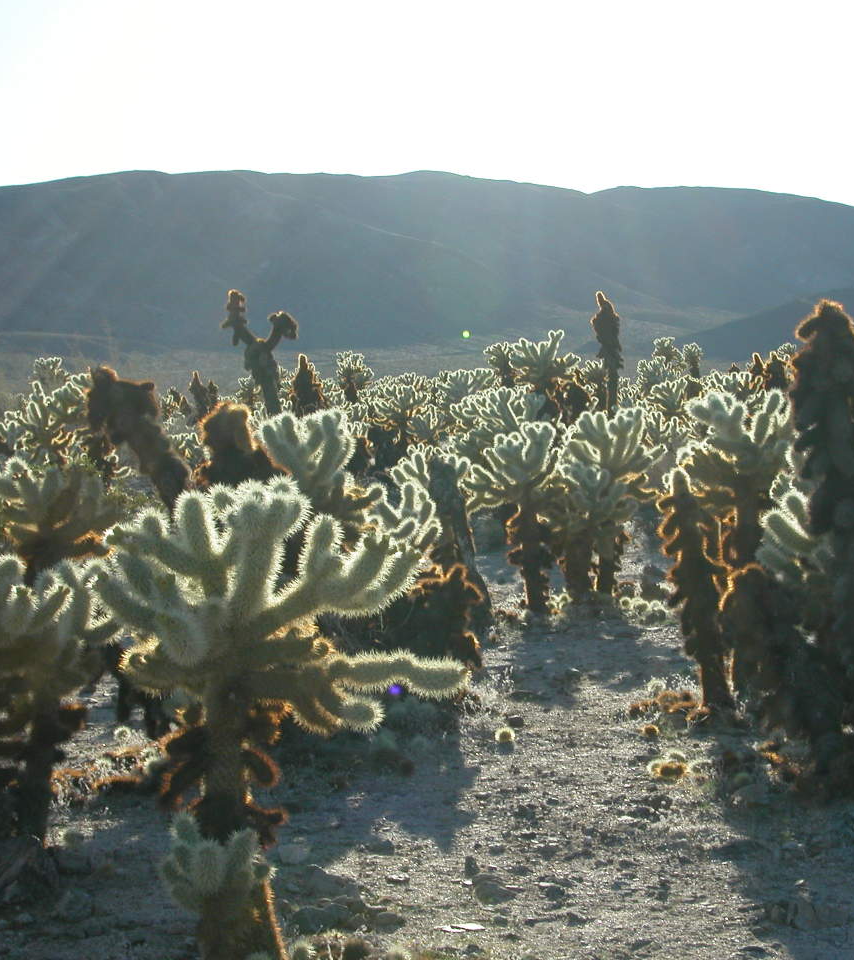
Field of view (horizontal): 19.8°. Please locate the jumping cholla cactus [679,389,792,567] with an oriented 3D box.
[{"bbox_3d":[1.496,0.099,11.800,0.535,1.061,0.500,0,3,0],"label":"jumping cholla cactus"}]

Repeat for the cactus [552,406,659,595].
[{"bbox_3d":[1.009,0.122,13.800,0.592,1.053,0.540,0,3,0],"label":"cactus"}]

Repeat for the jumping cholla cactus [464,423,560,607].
[{"bbox_3d":[0.455,0.194,13.000,0.506,1.002,0.500,0,3,0],"label":"jumping cholla cactus"}]

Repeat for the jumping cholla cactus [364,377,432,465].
[{"bbox_3d":[-0.385,-0.791,33.000,0.940,1.260,0.900,0,2,0],"label":"jumping cholla cactus"}]

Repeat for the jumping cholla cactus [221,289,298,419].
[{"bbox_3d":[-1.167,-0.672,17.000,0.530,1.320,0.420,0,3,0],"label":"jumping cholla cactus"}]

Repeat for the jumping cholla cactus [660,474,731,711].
[{"bbox_3d":[1.184,0.480,10.800,0.330,1.070,0.300,0,3,0],"label":"jumping cholla cactus"}]

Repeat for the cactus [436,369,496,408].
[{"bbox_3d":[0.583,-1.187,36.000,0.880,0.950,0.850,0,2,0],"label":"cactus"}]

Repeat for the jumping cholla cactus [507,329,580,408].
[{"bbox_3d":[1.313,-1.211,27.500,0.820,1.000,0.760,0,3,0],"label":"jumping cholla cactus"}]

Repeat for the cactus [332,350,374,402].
[{"bbox_3d":[-1.385,-1.913,46.000,0.760,1.080,0.720,0,2,0],"label":"cactus"}]

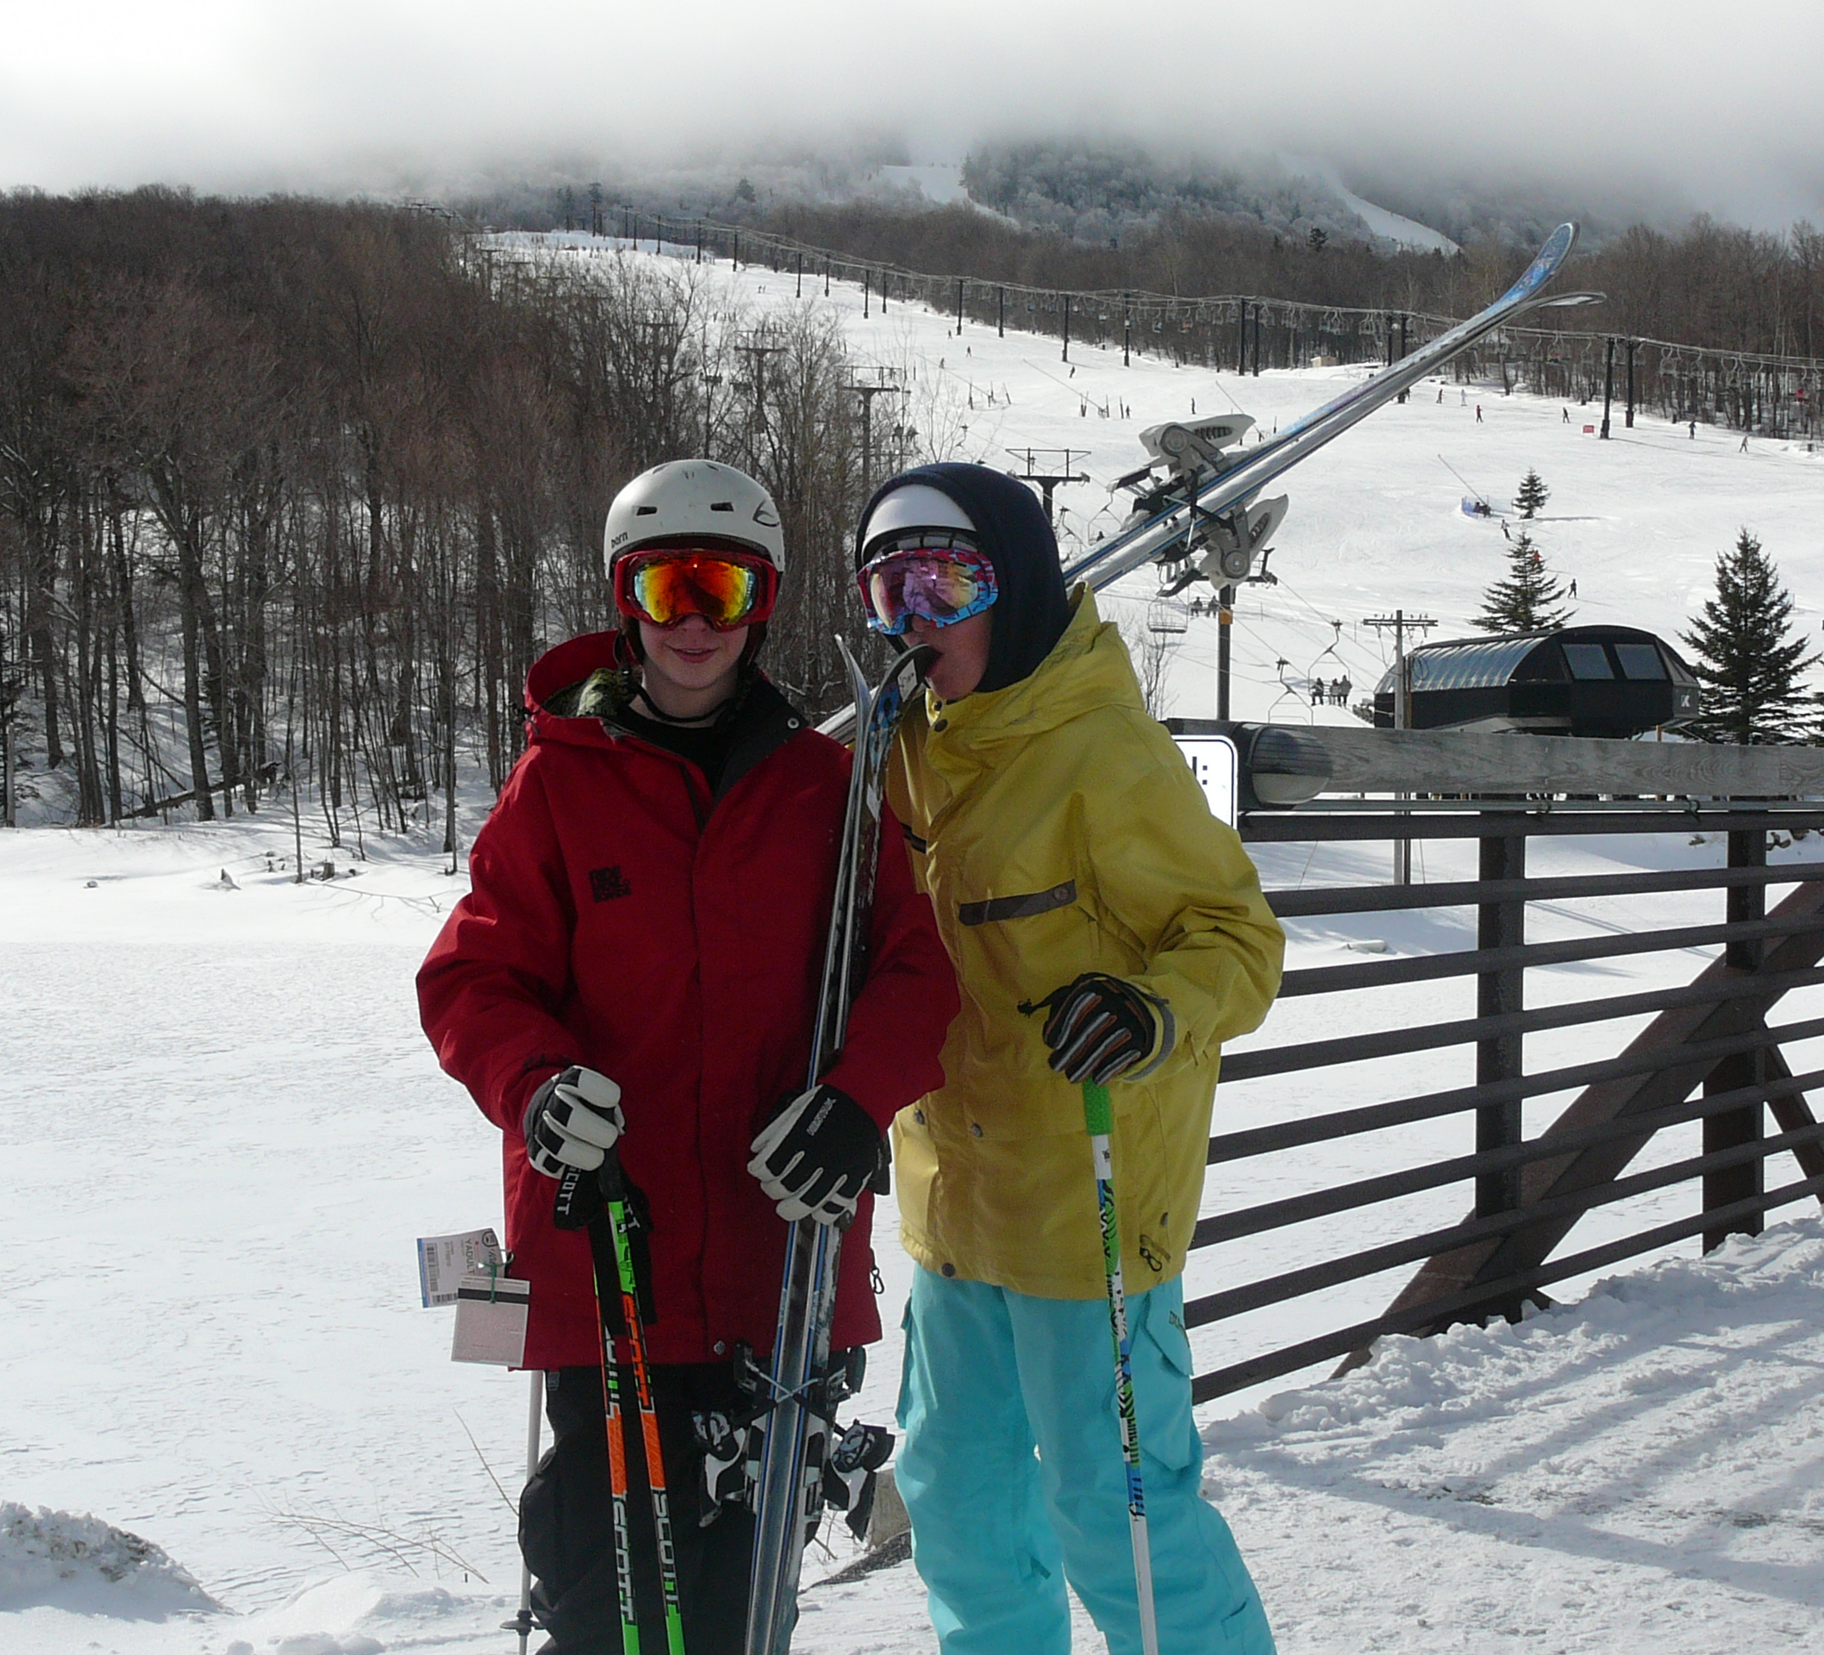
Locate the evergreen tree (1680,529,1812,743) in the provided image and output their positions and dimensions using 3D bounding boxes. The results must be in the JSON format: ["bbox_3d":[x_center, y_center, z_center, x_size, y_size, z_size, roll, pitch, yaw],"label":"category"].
[{"bbox_3d":[34.500,-7.300,155.000,5.700,9.900,5.700,0,1,0],"label":"evergreen tree"}]

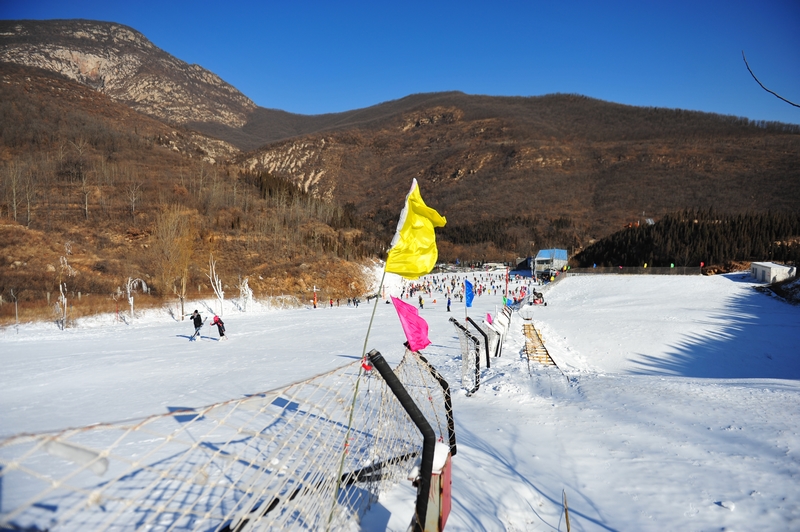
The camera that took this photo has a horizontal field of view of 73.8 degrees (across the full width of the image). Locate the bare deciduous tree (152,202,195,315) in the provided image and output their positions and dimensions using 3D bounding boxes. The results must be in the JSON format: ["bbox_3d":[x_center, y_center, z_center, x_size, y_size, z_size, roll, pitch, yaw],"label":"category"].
[{"bbox_3d":[-22.952,-0.405,54.000,4.200,11.500,4.000,0,3,0],"label":"bare deciduous tree"}]

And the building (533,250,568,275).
[{"bbox_3d":[49.751,-0.394,175.000,8.000,10.300,8.700,2,4,40],"label":"building"}]

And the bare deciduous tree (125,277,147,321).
[{"bbox_3d":[-24.723,3.143,50.000,1.900,4.200,1.600,0,3,0],"label":"bare deciduous tree"}]

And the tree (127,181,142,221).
[{"bbox_3d":[-59.786,-14.524,120.000,3.600,9.000,3.400,0,3,0],"label":"tree"}]

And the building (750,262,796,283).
[{"bbox_3d":[69.700,1.300,99.600,4.000,2.900,10.800,1,3,17],"label":"building"}]

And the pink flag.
[{"bbox_3d":[0.124,0.692,6.300,0.460,0.650,0.200,0,3,-6],"label":"pink flag"}]

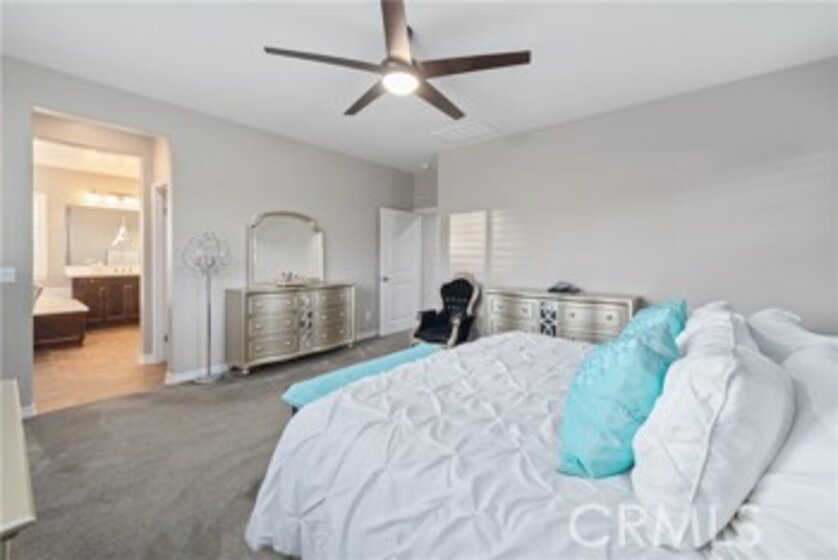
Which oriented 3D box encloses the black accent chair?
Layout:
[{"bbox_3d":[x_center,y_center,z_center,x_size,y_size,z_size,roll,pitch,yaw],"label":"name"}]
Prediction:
[{"bbox_3d":[0.373,0.475,3.990,0.620,1.060,0.700,2,3,42],"label":"black accent chair"}]

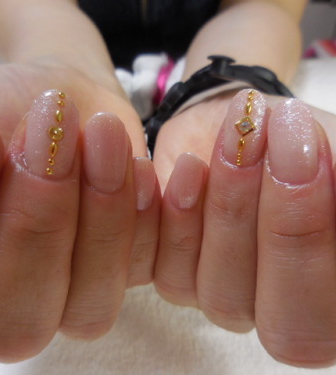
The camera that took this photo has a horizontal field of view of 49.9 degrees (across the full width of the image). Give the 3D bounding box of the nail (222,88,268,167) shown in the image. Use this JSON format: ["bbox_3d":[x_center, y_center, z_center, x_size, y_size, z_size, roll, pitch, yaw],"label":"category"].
[{"bbox_3d":[0.020,-0.015,0.094,0.011,0.020,0.004,7,-16,7],"label":"nail"}]

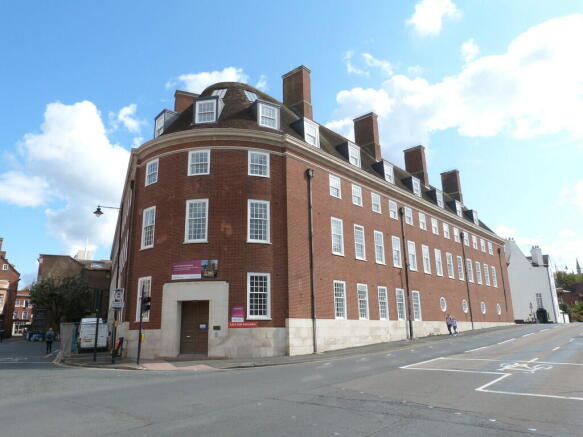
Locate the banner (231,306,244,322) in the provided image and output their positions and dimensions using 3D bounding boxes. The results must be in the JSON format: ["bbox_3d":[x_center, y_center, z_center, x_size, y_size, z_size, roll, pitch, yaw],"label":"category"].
[{"bbox_3d":[-2.580,4.645,20.362,0.600,0.730,0.040,2,-15,-10],"label":"banner"}]

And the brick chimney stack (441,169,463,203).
[{"bbox_3d":[20.408,-3.642,53.664,2.120,4.590,1.000,-14,-20,40],"label":"brick chimney stack"}]

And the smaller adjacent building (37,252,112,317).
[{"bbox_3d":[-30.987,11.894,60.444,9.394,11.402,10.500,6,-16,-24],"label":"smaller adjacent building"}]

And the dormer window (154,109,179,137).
[{"bbox_3d":[-7.667,-5.633,26.153,1.150,1.650,1.450,12,-19,-40],"label":"dormer window"}]

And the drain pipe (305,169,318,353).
[{"bbox_3d":[1.188,2.094,23.433,0.240,10.400,0.300,-14,-20,40],"label":"drain pipe"}]

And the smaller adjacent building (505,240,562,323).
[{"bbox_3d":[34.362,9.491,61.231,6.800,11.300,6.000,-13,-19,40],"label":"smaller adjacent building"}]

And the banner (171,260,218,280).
[{"bbox_3d":[-4.793,2.567,20.932,2.420,0.890,0.060,-3,-15,9],"label":"banner"}]

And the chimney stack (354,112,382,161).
[{"bbox_3d":[7.063,-7.256,39.351,2.120,4.590,1.000,-14,-20,40],"label":"chimney stack"}]

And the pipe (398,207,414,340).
[{"bbox_3d":[8.809,3.918,31.831,0.280,10.150,0.350,-13,-19,40],"label":"pipe"}]

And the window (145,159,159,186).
[{"bbox_3d":[-7.838,-2.582,23.732,1.220,1.420,0.150,-13,-19,38],"label":"window"}]

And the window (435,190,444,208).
[{"bbox_3d":[14.315,-1.732,41.761,1.050,1.750,1.560,-14,-20,40],"label":"window"}]

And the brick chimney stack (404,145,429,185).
[{"bbox_3d":[13.870,-5.553,46.628,2.100,4.400,1.000,-13,-19,40],"label":"brick chimney stack"}]

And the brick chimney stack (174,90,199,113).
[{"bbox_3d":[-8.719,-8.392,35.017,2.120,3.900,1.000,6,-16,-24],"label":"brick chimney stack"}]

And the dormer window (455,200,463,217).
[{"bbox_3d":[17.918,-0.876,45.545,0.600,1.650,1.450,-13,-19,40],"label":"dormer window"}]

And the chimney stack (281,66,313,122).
[{"bbox_3d":[0.444,-9.049,32.253,2.120,4.590,1.000,-14,-20,40],"label":"chimney stack"}]

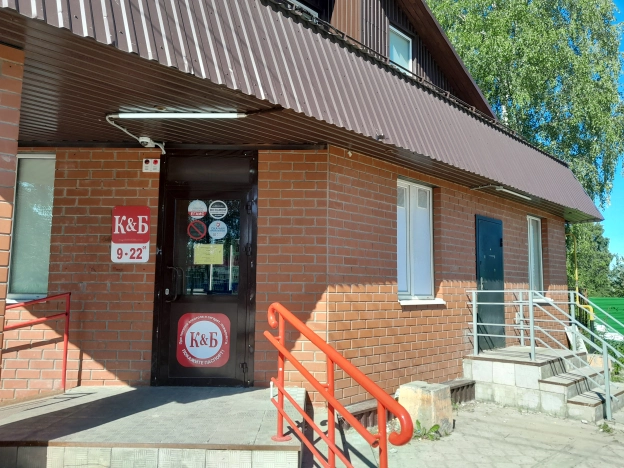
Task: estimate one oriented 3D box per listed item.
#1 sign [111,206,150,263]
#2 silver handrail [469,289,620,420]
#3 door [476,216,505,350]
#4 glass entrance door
[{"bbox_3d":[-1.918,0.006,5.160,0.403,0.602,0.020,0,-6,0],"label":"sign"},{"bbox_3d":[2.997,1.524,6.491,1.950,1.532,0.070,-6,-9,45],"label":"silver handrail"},{"bbox_3d":[2.896,0.790,7.846,0.080,2.119,0.980,-6,-9,45],"label":"door"},{"bbox_3d":[-1.116,0.545,5.125,0.995,2.070,0.080,0,-6,0],"label":"glass entrance door"}]

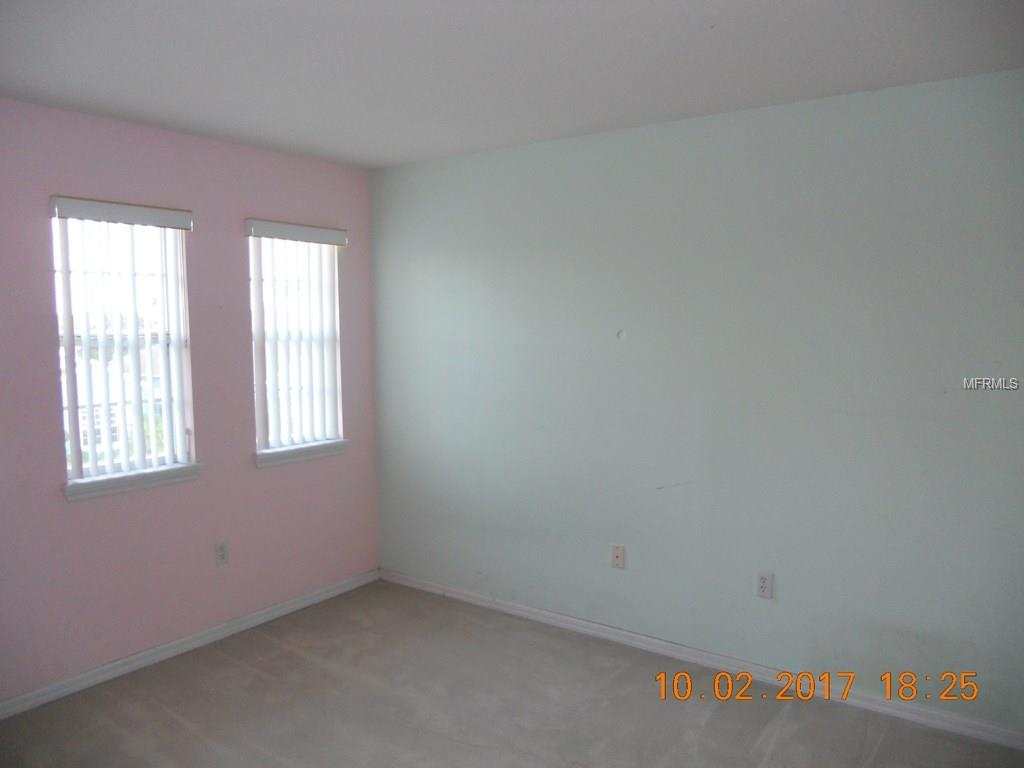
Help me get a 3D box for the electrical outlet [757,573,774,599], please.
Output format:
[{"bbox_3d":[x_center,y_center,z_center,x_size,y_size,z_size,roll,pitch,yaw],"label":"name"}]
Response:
[{"bbox_3d":[1.094,0.873,3.451,0.071,0.114,0.012,3,6,36],"label":"electrical outlet"}]

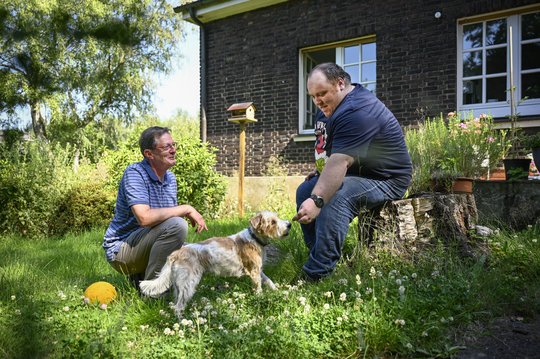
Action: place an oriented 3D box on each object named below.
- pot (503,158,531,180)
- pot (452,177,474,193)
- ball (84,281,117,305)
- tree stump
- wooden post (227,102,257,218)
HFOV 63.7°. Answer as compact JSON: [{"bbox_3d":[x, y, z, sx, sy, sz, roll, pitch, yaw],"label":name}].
[{"bbox_3d":[2.230,-0.088,3.920,0.255,0.200,0.255,0,0,0],"label":"pot"},{"bbox_3d":[1.275,0.033,2.870,0.155,0.113,0.155,0,0,0],"label":"pot"},{"bbox_3d":[-0.820,0.565,2.100,0.157,0.150,0.157,0,0,0],"label":"ball"},{"bbox_3d":[0.965,0.290,2.780,0.780,0.420,0.650,0,0,0],"label":"tree stump"},{"bbox_3d":[-0.420,-0.260,6.400,0.340,1.740,0.340,0,0,30],"label":"wooden post"}]

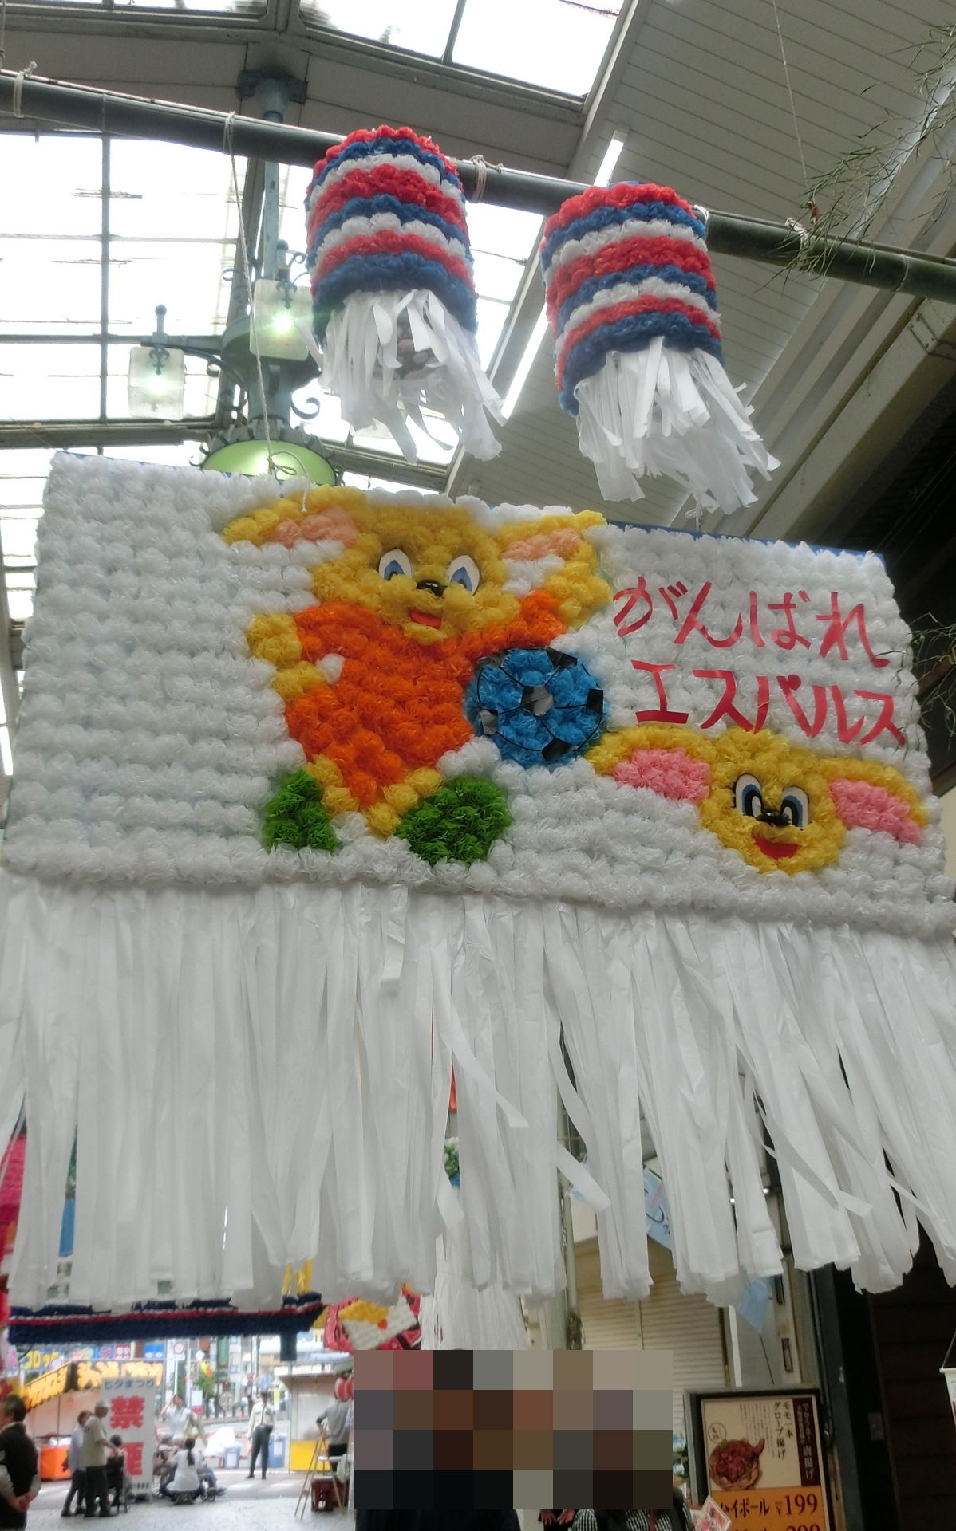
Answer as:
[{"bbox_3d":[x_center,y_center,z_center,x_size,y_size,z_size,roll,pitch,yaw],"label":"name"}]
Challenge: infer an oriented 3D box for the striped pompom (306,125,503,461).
[{"bbox_3d":[-0.174,-1.032,3.207,0.420,0.690,0.400,-2,-23,-1],"label":"striped pompom"}]

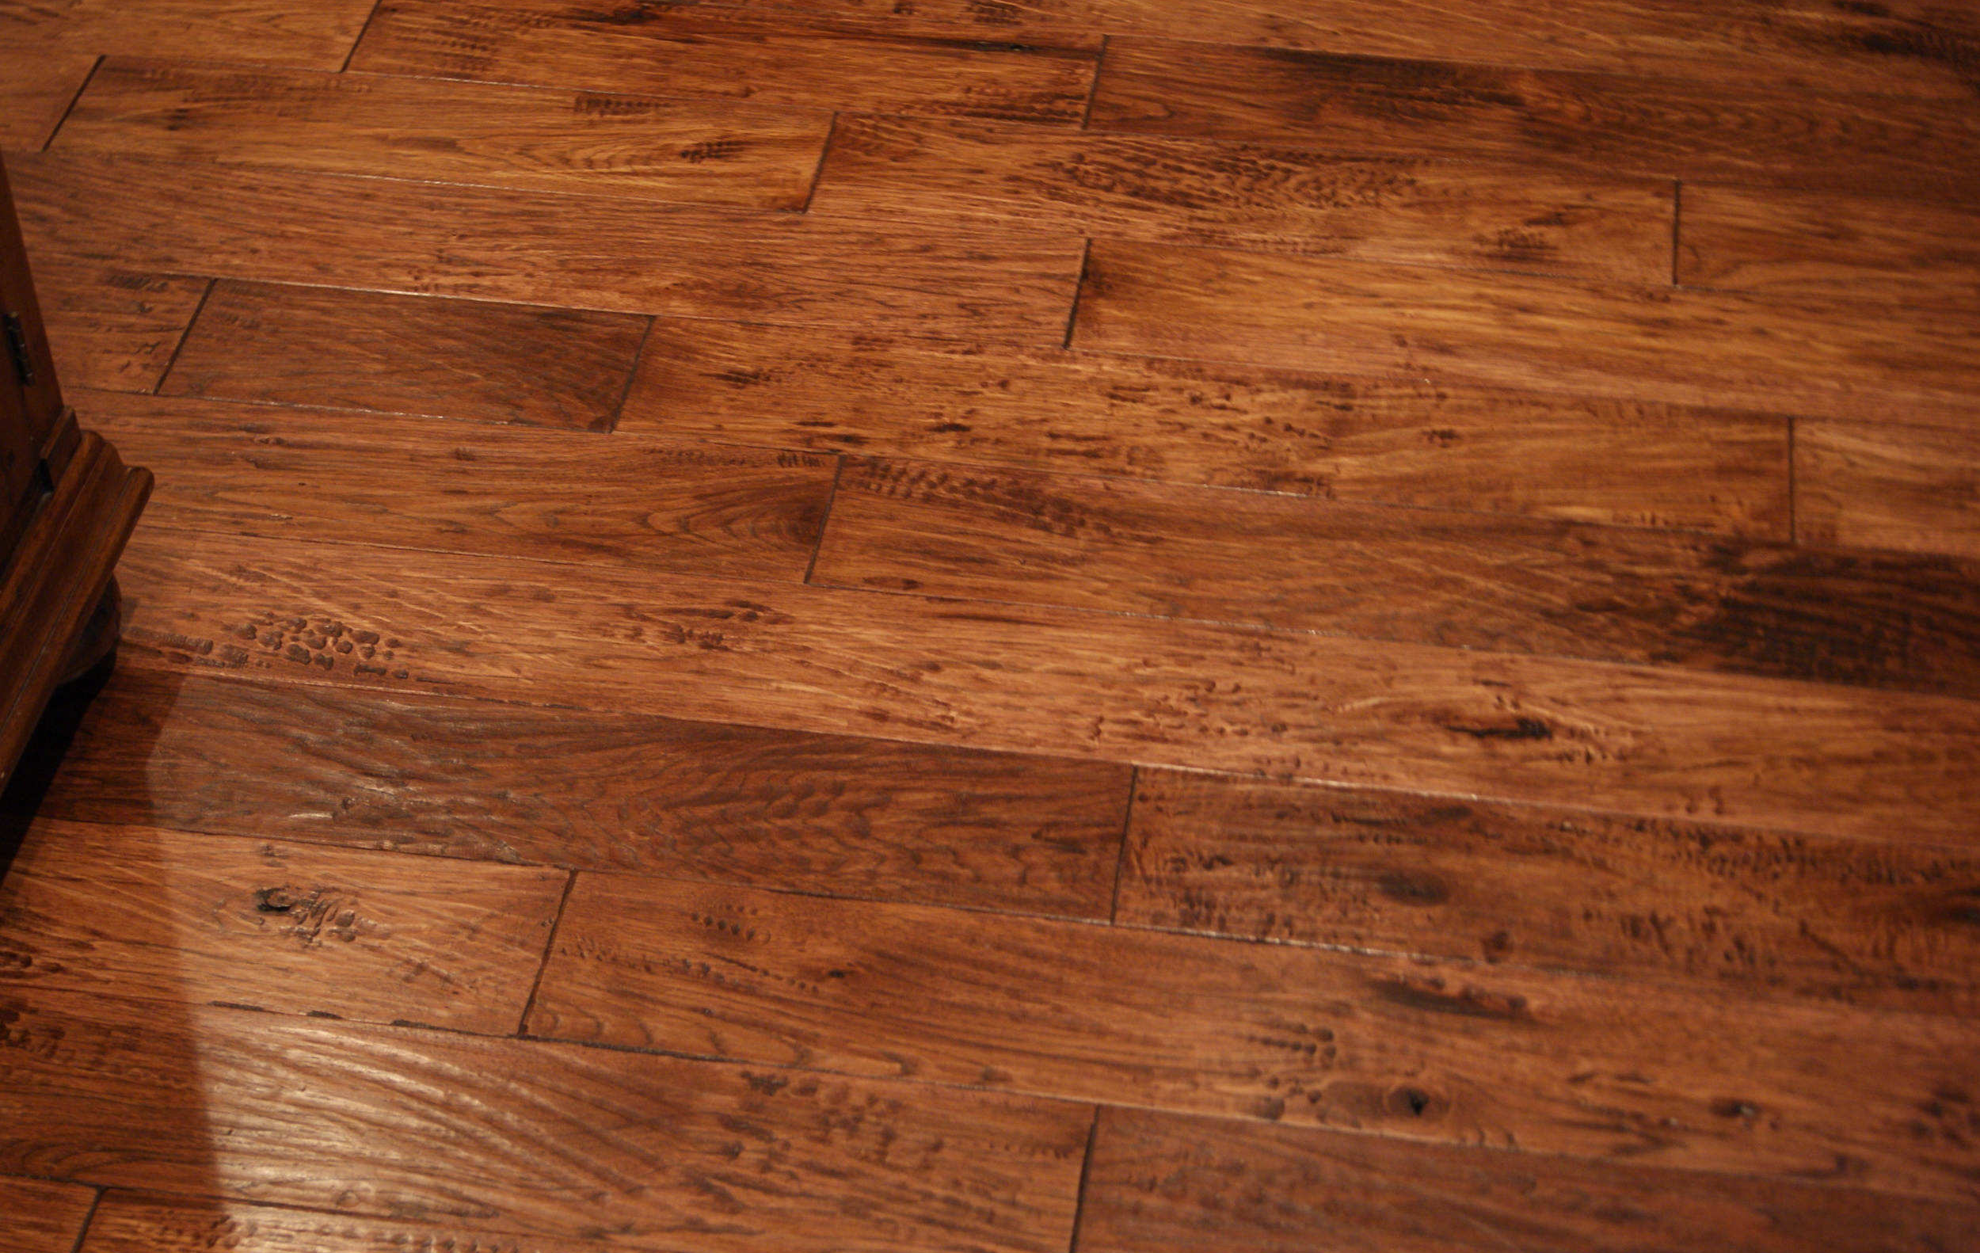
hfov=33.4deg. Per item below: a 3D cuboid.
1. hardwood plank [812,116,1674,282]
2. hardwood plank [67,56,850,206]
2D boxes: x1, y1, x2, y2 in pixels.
[{"bbox_3d":[0.182,-0.303,2.377,0.615,0.016,0.127,5,44,7],"label":"hardwood plank"},{"bbox_3d":[-0.403,-0.359,2.445,0.568,0.016,0.127,5,44,7],"label":"hardwood plank"}]

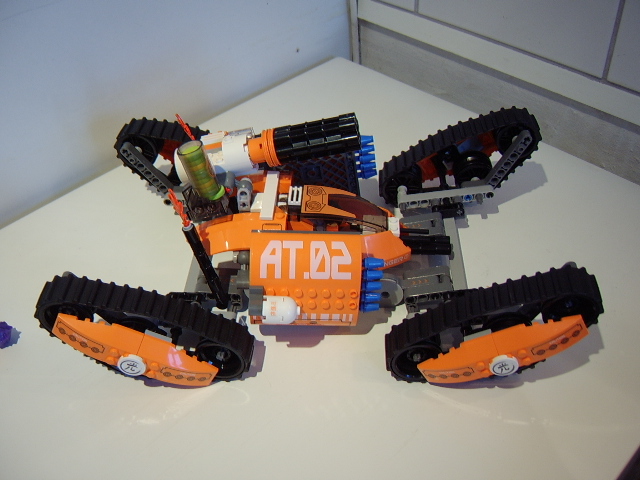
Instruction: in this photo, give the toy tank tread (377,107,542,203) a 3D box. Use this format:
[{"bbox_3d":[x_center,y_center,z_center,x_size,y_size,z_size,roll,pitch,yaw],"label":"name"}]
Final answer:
[{"bbox_3d":[0.110,-0.058,0.455,0.129,0.069,0.018,-17,45,18],"label":"toy tank tread"}]

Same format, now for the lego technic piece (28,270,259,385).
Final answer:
[{"bbox_3d":[-0.105,0.059,0.351,0.129,0.069,0.018,13,43,-7],"label":"lego technic piece"}]

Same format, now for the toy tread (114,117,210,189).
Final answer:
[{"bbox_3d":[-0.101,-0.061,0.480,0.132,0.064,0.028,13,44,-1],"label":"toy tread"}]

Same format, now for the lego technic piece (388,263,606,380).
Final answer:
[{"bbox_3d":[0.101,0.057,0.342,0.129,0.069,0.018,-17,41,13],"label":"lego technic piece"}]

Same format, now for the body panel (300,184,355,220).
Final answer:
[{"bbox_3d":[0.007,-0.023,0.380,0.038,0.009,0.029,7,46,-4],"label":"body panel"}]

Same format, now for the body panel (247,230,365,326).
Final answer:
[{"bbox_3d":[-0.008,0.029,0.337,0.064,0.064,0.020,1,28,1],"label":"body panel"}]

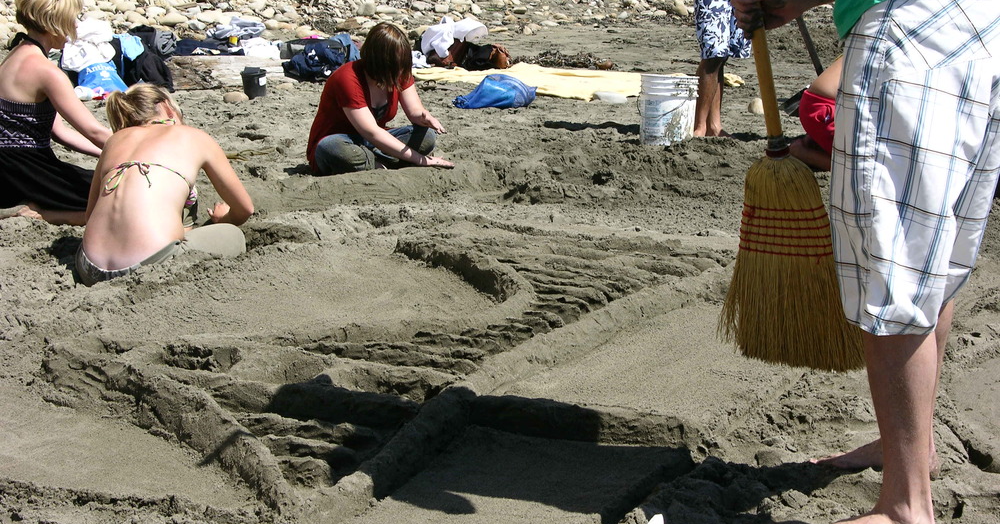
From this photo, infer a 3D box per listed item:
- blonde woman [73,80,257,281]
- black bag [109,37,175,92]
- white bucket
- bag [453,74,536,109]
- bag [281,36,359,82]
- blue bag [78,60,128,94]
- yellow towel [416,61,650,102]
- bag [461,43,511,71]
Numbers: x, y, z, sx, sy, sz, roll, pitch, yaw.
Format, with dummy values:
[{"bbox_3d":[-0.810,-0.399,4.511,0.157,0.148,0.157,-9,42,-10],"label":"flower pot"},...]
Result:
[{"bbox_3d":[-1.143,-0.284,7.213,0.540,0.645,0.630,6,11,28],"label":"blonde woman"},{"bbox_3d":[-2.306,-1.273,13.736,0.410,0.340,0.300,0,10,-5],"label":"black bag"},{"bbox_3d":[0.873,-0.779,11.050,0.300,0.370,0.300,2,10,0],"label":"white bucket"},{"bbox_3d":[-0.032,-1.050,13.049,0.500,0.190,0.300,1,10,0],"label":"bag"},{"bbox_3d":[-1.237,-1.405,14.730,0.520,0.300,0.360,1,10,0],"label":"bag"},{"bbox_3d":[-2.531,-1.184,13.565,0.310,0.215,0.200,-1,10,-8],"label":"blue bag"},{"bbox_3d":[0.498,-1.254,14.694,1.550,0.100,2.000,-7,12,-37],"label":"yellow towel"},{"bbox_3d":[-0.106,-1.511,15.781,0.350,0.190,0.250,1,10,0],"label":"bag"}]

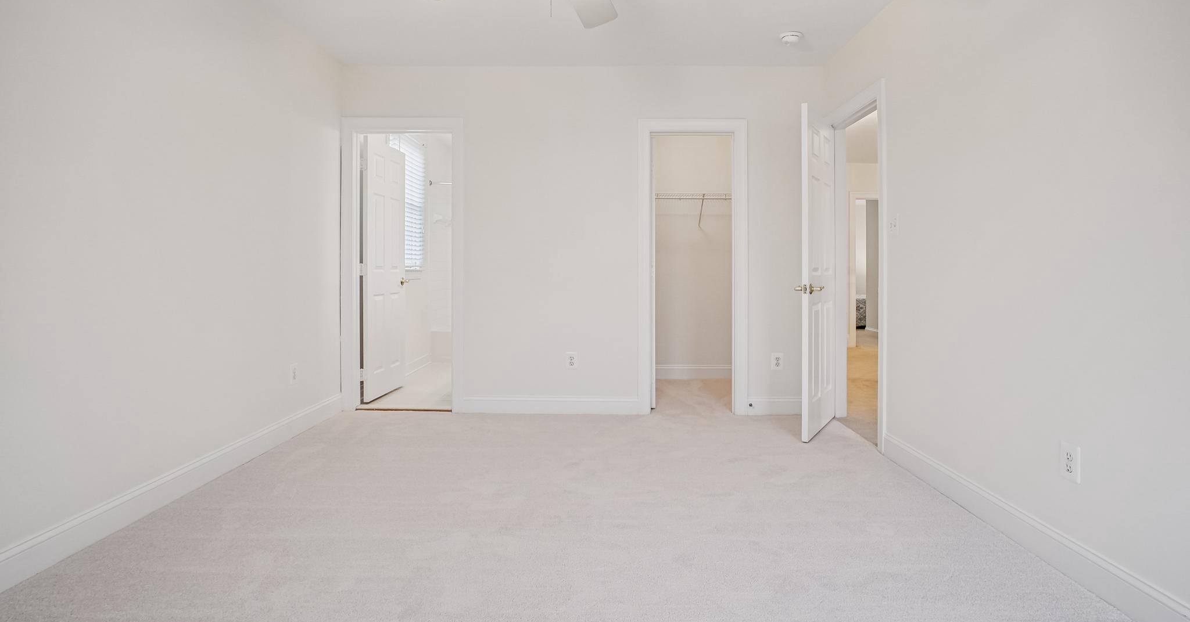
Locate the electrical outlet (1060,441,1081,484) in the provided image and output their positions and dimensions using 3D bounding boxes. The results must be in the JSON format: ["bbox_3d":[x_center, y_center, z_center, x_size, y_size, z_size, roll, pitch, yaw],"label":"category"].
[{"bbox_3d":[1.602,0.509,1.780,0.009,0.122,0.077,0,2,1],"label":"electrical outlet"}]

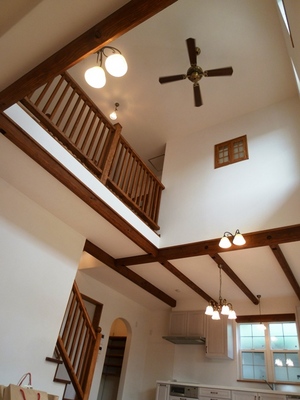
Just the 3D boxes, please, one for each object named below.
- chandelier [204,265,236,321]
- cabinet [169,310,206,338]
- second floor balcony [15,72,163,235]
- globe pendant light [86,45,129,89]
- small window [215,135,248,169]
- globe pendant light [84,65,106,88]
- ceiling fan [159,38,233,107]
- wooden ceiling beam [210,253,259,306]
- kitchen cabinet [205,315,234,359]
[{"bbox_3d":[1.159,1.482,4.562,0.410,0.840,0.410,-15,-42,29],"label":"chandelier"},{"bbox_3d":[0.934,2.927,6.479,0.876,0.561,0.340,-15,-42,29],"label":"cabinet"},{"bbox_3d":[-0.622,-0.739,4.489,0.090,1.240,3.290,-15,-42,29],"label":"second floor balcony"},{"bbox_3d":[-0.350,-1.103,2.215,0.390,0.225,0.240,-15,-42,29],"label":"globe pendant light"},{"bbox_3d":[1.588,-0.934,5.426,0.655,0.640,0.080,-15,-42,29],"label":"small window"},{"bbox_3d":[-0.432,-1.031,2.270,0.175,0.135,0.175,5,-36,4],"label":"globe pendant light"},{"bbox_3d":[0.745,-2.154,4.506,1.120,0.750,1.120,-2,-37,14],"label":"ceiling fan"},{"bbox_3d":[1.697,1.549,5.340,0.125,0.105,2.510,-15,-42,29],"label":"wooden ceiling beam"},{"bbox_3d":[1.498,2.920,6.036,0.481,0.916,0.340,-15,-42,29],"label":"kitchen cabinet"}]

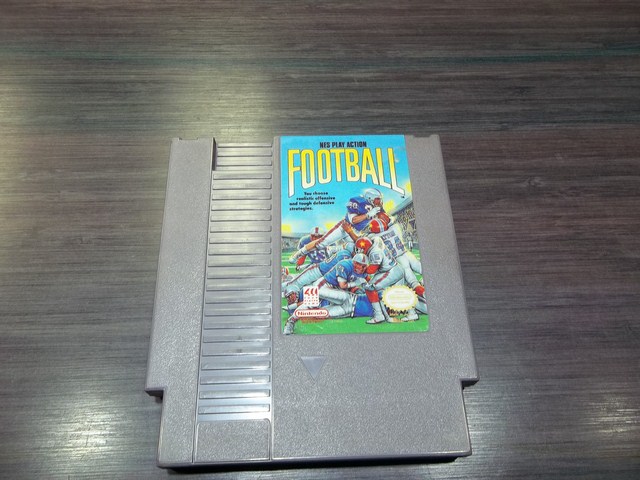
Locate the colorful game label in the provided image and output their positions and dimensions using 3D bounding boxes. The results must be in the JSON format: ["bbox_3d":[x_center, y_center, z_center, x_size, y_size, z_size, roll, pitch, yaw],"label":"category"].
[{"bbox_3d":[0.012,-0.006,0.207,0.056,0.002,0.090,-1,66,-2],"label":"colorful game label"}]

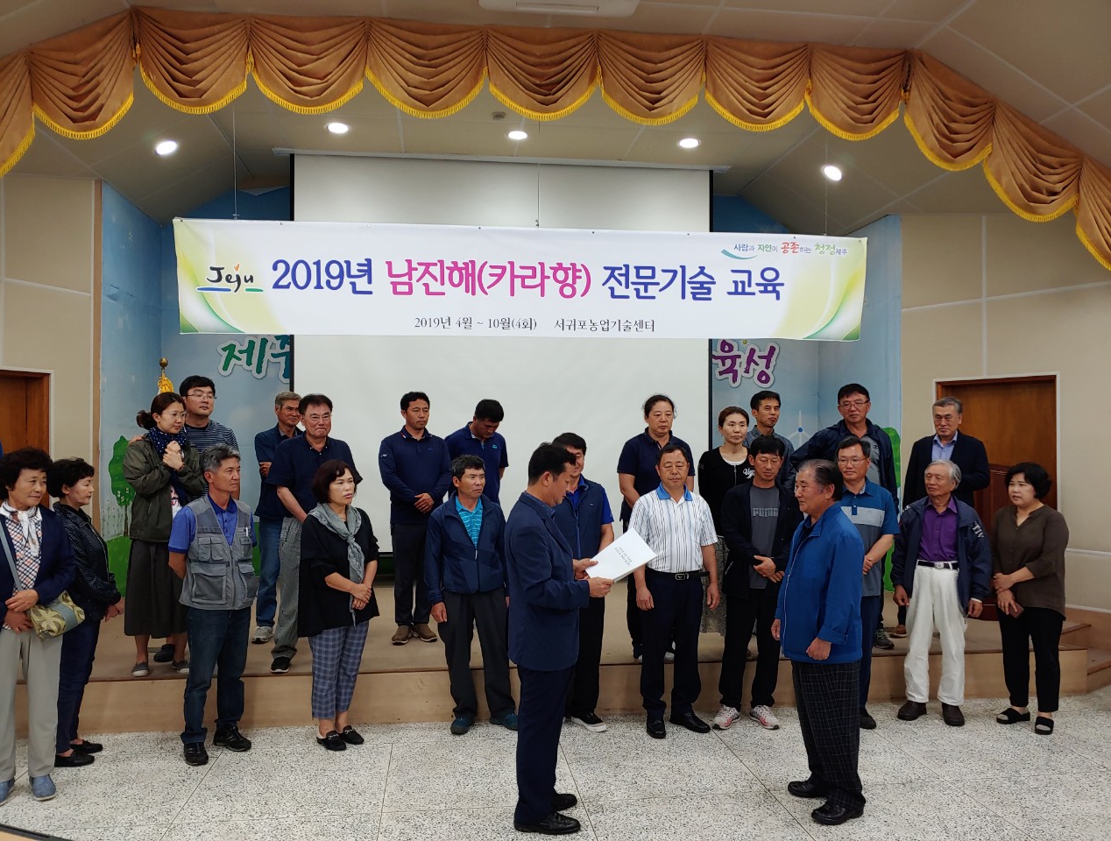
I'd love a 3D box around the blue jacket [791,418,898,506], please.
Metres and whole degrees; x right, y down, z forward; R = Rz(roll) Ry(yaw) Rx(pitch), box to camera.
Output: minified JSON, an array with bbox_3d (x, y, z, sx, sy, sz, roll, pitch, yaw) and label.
[{"bbox_3d":[1.980,0.325,5.594,0.720,0.680,0.360,0,-2,17],"label":"blue jacket"}]

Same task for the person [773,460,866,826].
[{"bbox_3d":[1.212,0.984,3.729,0.400,1.590,0.510,0,-2,-9],"label":"person"}]

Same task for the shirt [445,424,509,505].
[{"bbox_3d":[-0.574,0.356,5.843,0.500,0.680,0.300,1,-1,-18],"label":"shirt"}]

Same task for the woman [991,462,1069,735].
[{"bbox_3d":[2.841,1.039,4.866,0.340,1.555,0.460,1,-2,-39],"label":"woman"}]

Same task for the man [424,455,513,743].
[{"bbox_3d":[-0.505,1.020,4.928,0.540,1.628,0.370,1,-2,-17],"label":"man"}]

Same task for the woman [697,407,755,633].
[{"bbox_3d":[1.166,0.706,5.311,0.460,1.615,0.340,0,-2,9],"label":"woman"}]

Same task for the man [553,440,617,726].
[{"bbox_3d":[0.118,0.938,4.769,0.510,1.737,0.340,0,-1,-8],"label":"man"}]

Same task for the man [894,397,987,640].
[{"bbox_3d":[2.779,0.678,5.816,0.580,1.688,0.400,0,-1,22],"label":"man"}]

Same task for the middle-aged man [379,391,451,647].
[{"bbox_3d":[-0.978,0.655,5.668,0.500,1.724,0.360,1,-2,-18],"label":"middle-aged man"}]

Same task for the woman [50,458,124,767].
[{"bbox_3d":[-2.497,0.998,4.327,0.420,1.587,0.460,0,-2,-5],"label":"woman"}]

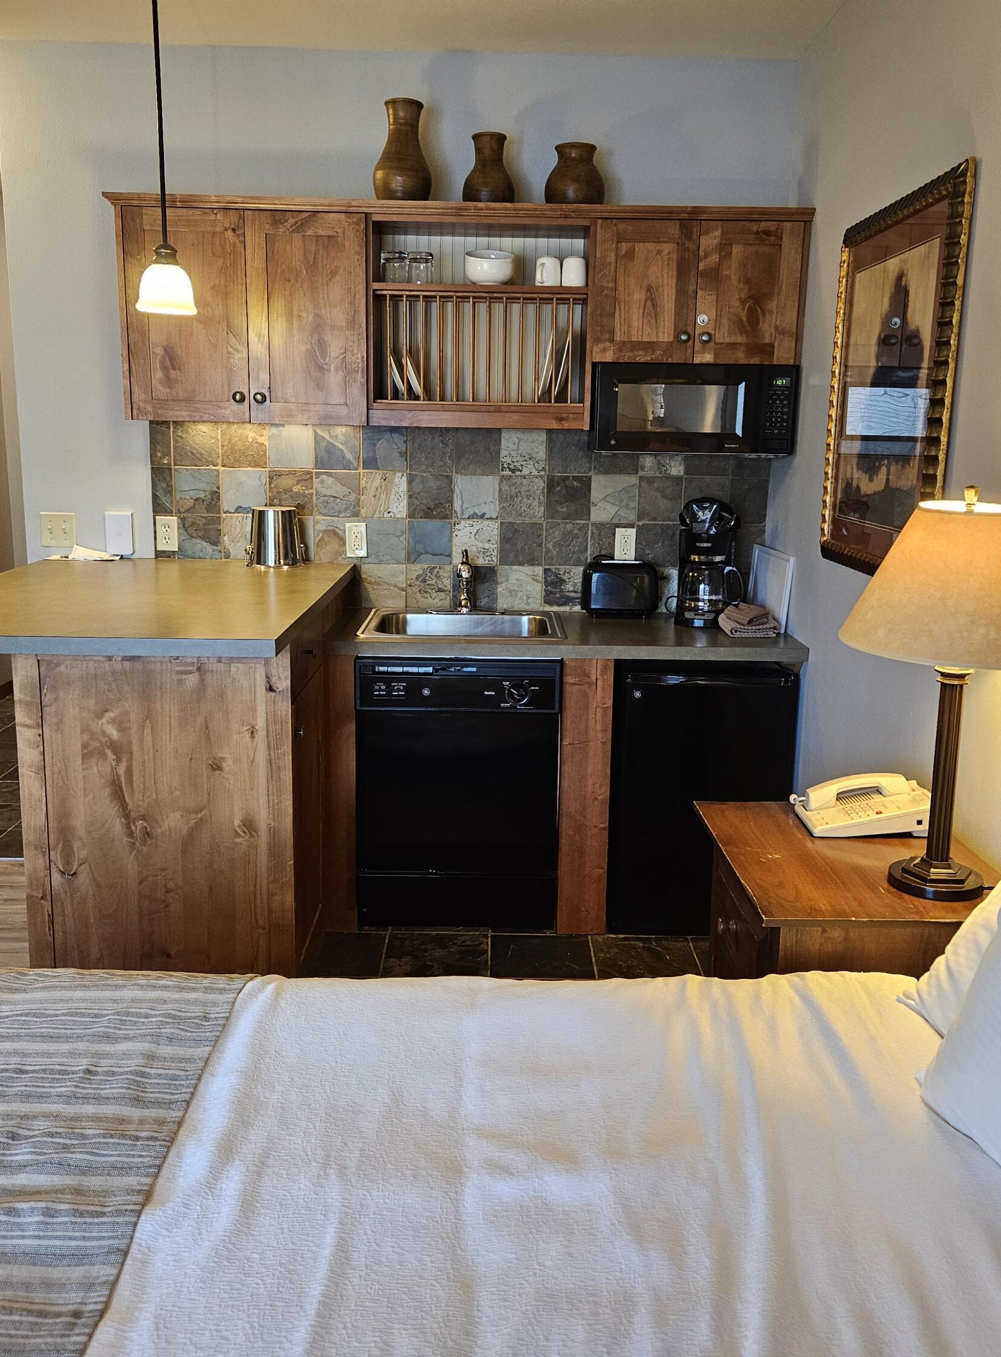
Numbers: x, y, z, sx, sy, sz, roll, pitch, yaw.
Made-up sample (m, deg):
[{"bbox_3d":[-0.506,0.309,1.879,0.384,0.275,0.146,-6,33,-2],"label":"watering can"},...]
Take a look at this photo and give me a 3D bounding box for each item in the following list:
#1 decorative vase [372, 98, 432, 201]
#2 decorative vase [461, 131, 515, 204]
[{"bbox_3d":[-0.305,-1.635,3.763,0.182,0.328,0.182,1,12,-1],"label":"decorative vase"},{"bbox_3d":[-0.035,-1.586,3.776,0.164,0.238,0.164,1,12,-1],"label":"decorative vase"}]

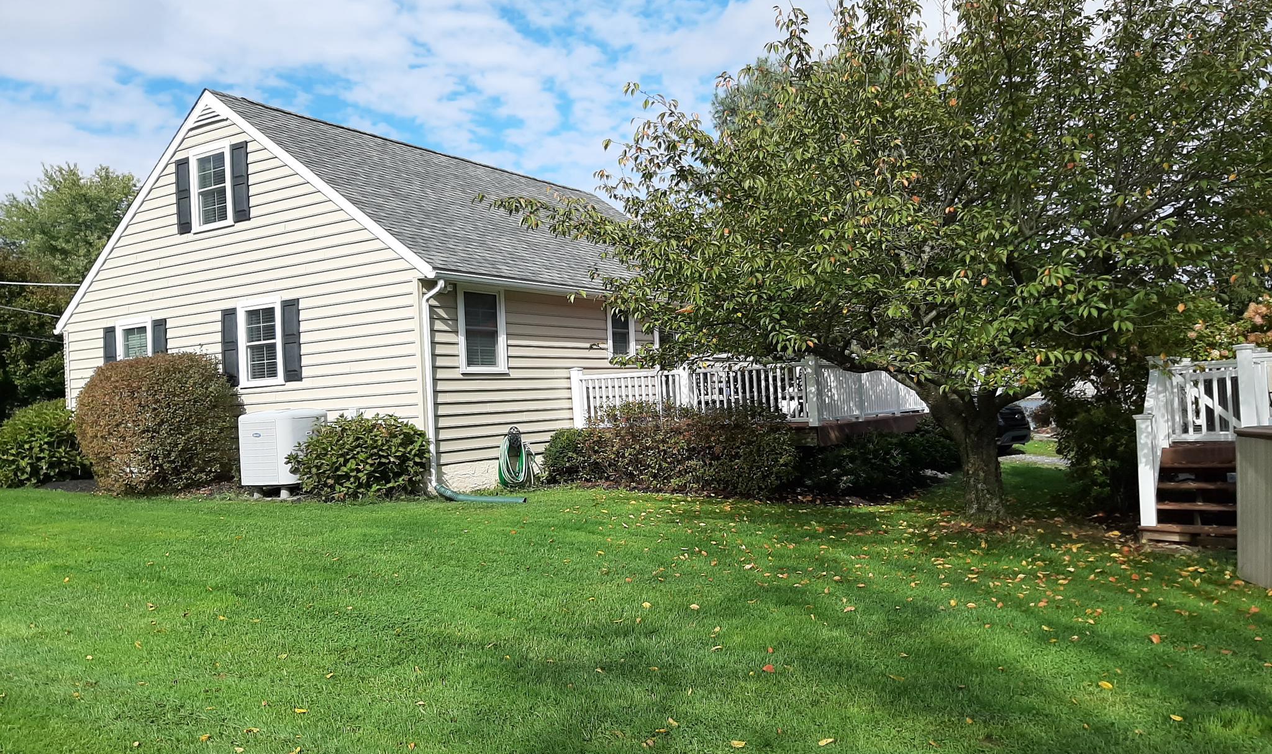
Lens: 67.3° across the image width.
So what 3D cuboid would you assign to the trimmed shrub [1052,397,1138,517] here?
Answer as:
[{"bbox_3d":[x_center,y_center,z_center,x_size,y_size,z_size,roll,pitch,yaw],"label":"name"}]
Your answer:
[{"bbox_3d":[5.214,0.836,10.700,1.200,1.350,1.150,-4,-2,23],"label":"trimmed shrub"}]

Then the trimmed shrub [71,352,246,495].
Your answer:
[{"bbox_3d":[-7.378,0.786,14.700,2.500,2.100,2.200,-4,-2,31],"label":"trimmed shrub"}]

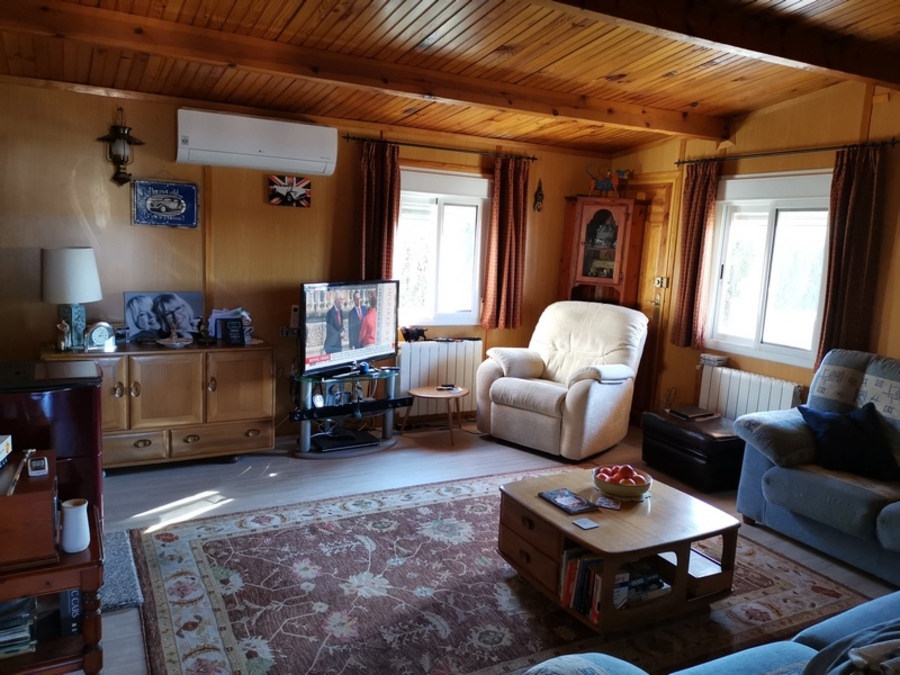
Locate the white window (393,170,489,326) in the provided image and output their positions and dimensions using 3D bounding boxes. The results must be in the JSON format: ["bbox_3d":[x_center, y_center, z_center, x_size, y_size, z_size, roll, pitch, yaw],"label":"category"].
[{"bbox_3d":[-0.083,-0.688,5.481,0.861,1.181,0.090,-2,9,-28],"label":"white window"}]

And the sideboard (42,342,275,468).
[{"bbox_3d":[-1.823,0.426,4.476,1.309,0.747,0.438,-2,9,-28],"label":"sideboard"}]

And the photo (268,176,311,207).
[{"bbox_3d":[-1.112,-1.014,4.874,0.290,0.190,0.022,-2,9,-28],"label":"photo"}]

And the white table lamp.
[{"bbox_3d":[-2.244,-0.230,4.172,0.330,0.605,0.330,-2,9,-28],"label":"white table lamp"}]

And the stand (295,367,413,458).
[{"bbox_3d":[-0.707,0.519,4.940,0.820,0.530,0.420,-4,10,-37],"label":"stand"}]

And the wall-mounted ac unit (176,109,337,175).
[{"bbox_3d":[-1.225,-1.236,4.512,0.985,0.320,0.205,-2,9,-31],"label":"wall-mounted ac unit"}]

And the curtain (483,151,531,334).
[{"bbox_3d":[0.453,-0.738,5.603,0.370,1.370,0.110,-2,9,-31],"label":"curtain"}]

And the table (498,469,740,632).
[{"bbox_3d":[0.709,0.915,3.055,0.775,0.403,0.800,-2,9,-28],"label":"table"}]

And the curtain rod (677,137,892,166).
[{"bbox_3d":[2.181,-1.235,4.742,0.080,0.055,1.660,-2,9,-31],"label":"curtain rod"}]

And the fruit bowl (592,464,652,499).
[{"bbox_3d":[0.778,0.648,3.141,0.258,0.110,0.258,2,8,0],"label":"fruit bowl"}]

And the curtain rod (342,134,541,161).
[{"bbox_3d":[-0.025,-1.425,5.309,1.650,0.050,0.090,-2,9,-28],"label":"curtain rod"}]

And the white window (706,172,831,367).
[{"bbox_3d":[2.224,-0.480,4.905,0.100,1.260,0.910,-2,9,-31],"label":"white window"}]

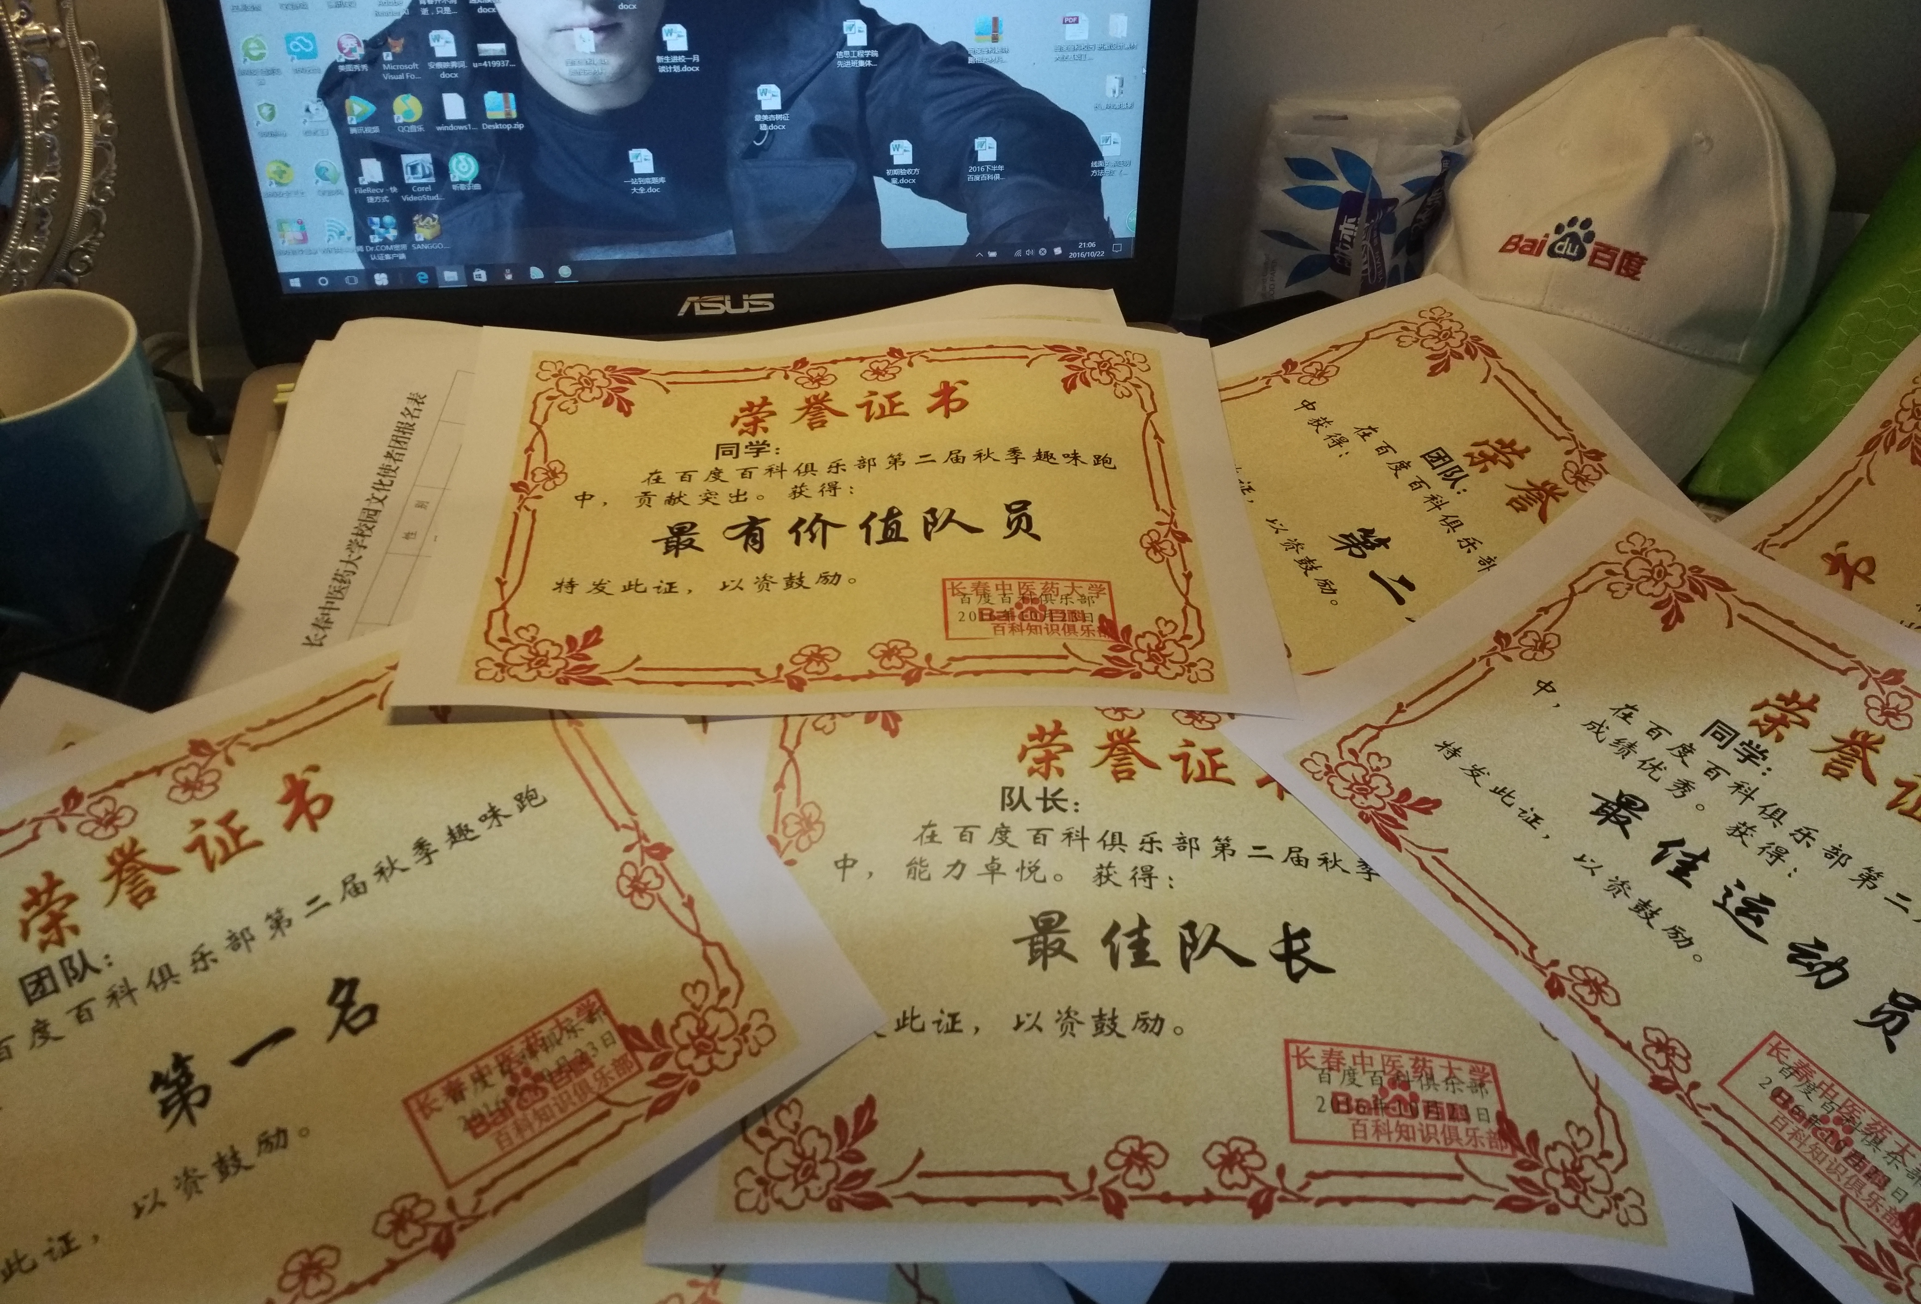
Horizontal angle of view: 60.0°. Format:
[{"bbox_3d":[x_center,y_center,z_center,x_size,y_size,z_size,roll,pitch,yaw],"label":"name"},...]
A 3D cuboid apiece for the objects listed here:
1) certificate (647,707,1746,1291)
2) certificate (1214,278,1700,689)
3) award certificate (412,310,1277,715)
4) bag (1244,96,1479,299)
[{"bbox_3d":[0.064,0.082,0.508,0.298,0.026,0.210,3,50,0],"label":"certificate"},{"bbox_3d":[0.173,-0.026,0.619,0.210,0.018,0.297,-22,52,-11],"label":"certificate"},{"bbox_3d":[-0.041,-0.057,0.619,0.298,0.016,0.210,-1,46,-4],"label":"award certificate"},{"bbox_3d":[0.171,-0.195,0.740,0.090,0.107,0.028,-4,43,-7],"label":"bag"}]

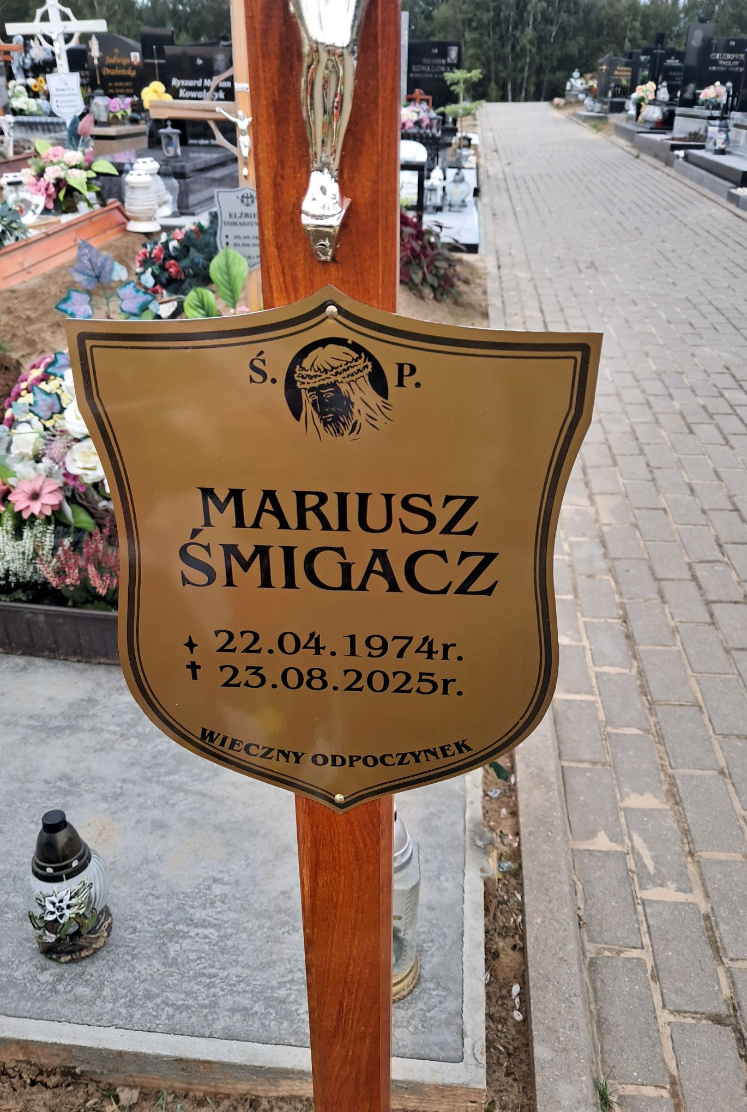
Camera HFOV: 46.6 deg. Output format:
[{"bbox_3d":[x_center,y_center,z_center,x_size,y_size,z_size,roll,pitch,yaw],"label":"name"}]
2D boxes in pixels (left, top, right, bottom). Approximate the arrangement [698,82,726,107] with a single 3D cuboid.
[{"bbox_3d":[4.117,-5.607,10.553,0.330,0.310,0.280,2,29,5],"label":"arrangement"}]

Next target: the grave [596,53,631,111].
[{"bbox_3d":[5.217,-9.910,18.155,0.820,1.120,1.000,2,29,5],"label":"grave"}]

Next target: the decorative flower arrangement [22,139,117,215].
[{"bbox_3d":[-2.174,-2.715,6.210,0.640,0.500,0.480,-9,30,-15],"label":"decorative flower arrangement"}]

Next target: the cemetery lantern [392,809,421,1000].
[{"bbox_3d":[0.005,0.462,1.205,0.120,0.330,0.120,2,29,5],"label":"cemetery lantern"}]

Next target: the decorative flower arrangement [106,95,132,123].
[{"bbox_3d":[-2.581,-4.540,8.809,0.260,0.270,0.220,2,29,5],"label":"decorative flower arrangement"}]

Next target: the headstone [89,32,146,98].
[{"bbox_3d":[-2.735,-5.021,9.135,0.680,0.880,0.150,2,29,5],"label":"headstone"}]

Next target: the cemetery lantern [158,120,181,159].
[{"bbox_3d":[-1.843,-3.778,7.882,0.200,0.340,0.200,2,29,5],"label":"cemetery lantern"}]

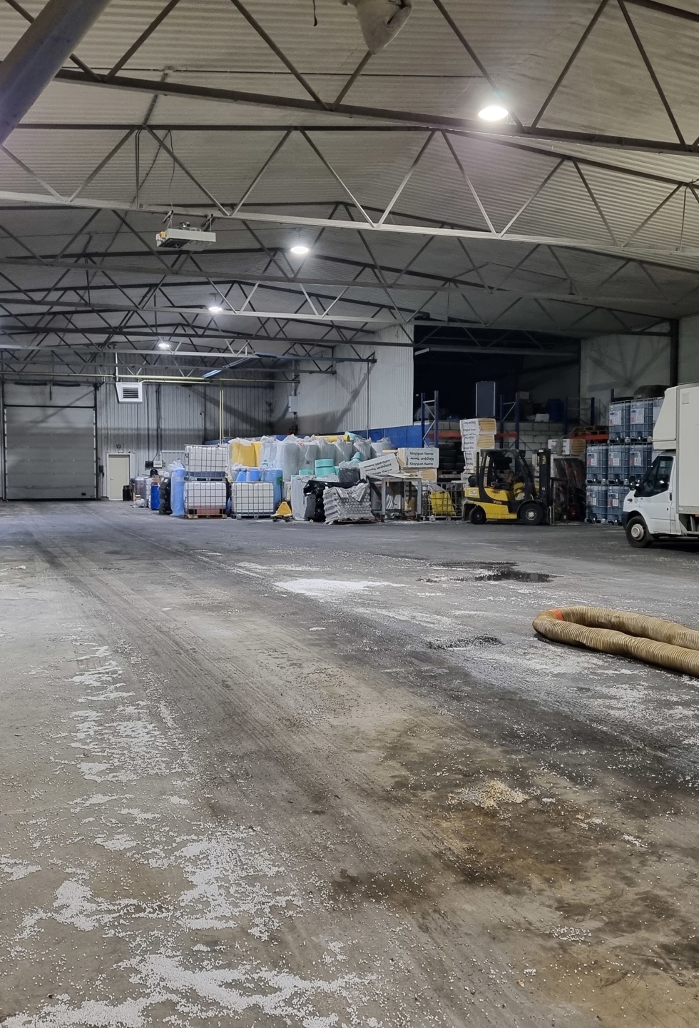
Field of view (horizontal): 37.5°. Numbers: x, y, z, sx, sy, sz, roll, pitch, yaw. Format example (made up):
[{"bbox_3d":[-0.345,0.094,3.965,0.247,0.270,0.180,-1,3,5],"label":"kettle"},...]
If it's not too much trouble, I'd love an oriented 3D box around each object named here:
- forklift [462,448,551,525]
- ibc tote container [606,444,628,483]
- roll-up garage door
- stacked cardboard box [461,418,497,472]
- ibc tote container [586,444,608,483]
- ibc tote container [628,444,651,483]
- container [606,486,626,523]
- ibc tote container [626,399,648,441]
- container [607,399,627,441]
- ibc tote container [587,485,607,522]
[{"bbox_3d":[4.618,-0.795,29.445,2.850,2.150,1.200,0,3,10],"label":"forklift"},{"bbox_3d":[8.141,-1.457,29.196,1.200,1.160,1.000,-1,3,-19],"label":"ibc tote container"},{"bbox_3d":[-13.778,-3.314,47.496,4.118,5.421,0.150,-1,3,-19],"label":"roll-up garage door"},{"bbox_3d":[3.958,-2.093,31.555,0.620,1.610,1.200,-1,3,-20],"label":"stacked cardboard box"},{"bbox_3d":[7.784,-1.506,30.221,1.200,1.160,1.000,-1,3,-19],"label":"ibc tote container"},{"bbox_3d":[8.476,-1.411,28.235,1.200,1.160,1.000,-1,3,-19],"label":"ibc tote container"},{"bbox_3d":[8.009,-0.271,28.760,1.200,1.160,1.000,-1,3,-20],"label":"container"},{"bbox_3d":[8.469,-2.561,28.200,1.200,1.160,1.000,-1,3,-19],"label":"ibc tote container"},{"bbox_3d":[8.143,-2.605,29.136,1.200,1.160,1.000,-1,3,-19],"label":"container"},{"bbox_3d":[7.639,-0.322,29.770,1.200,1.160,1.000,-1,3,-20],"label":"ibc tote container"}]

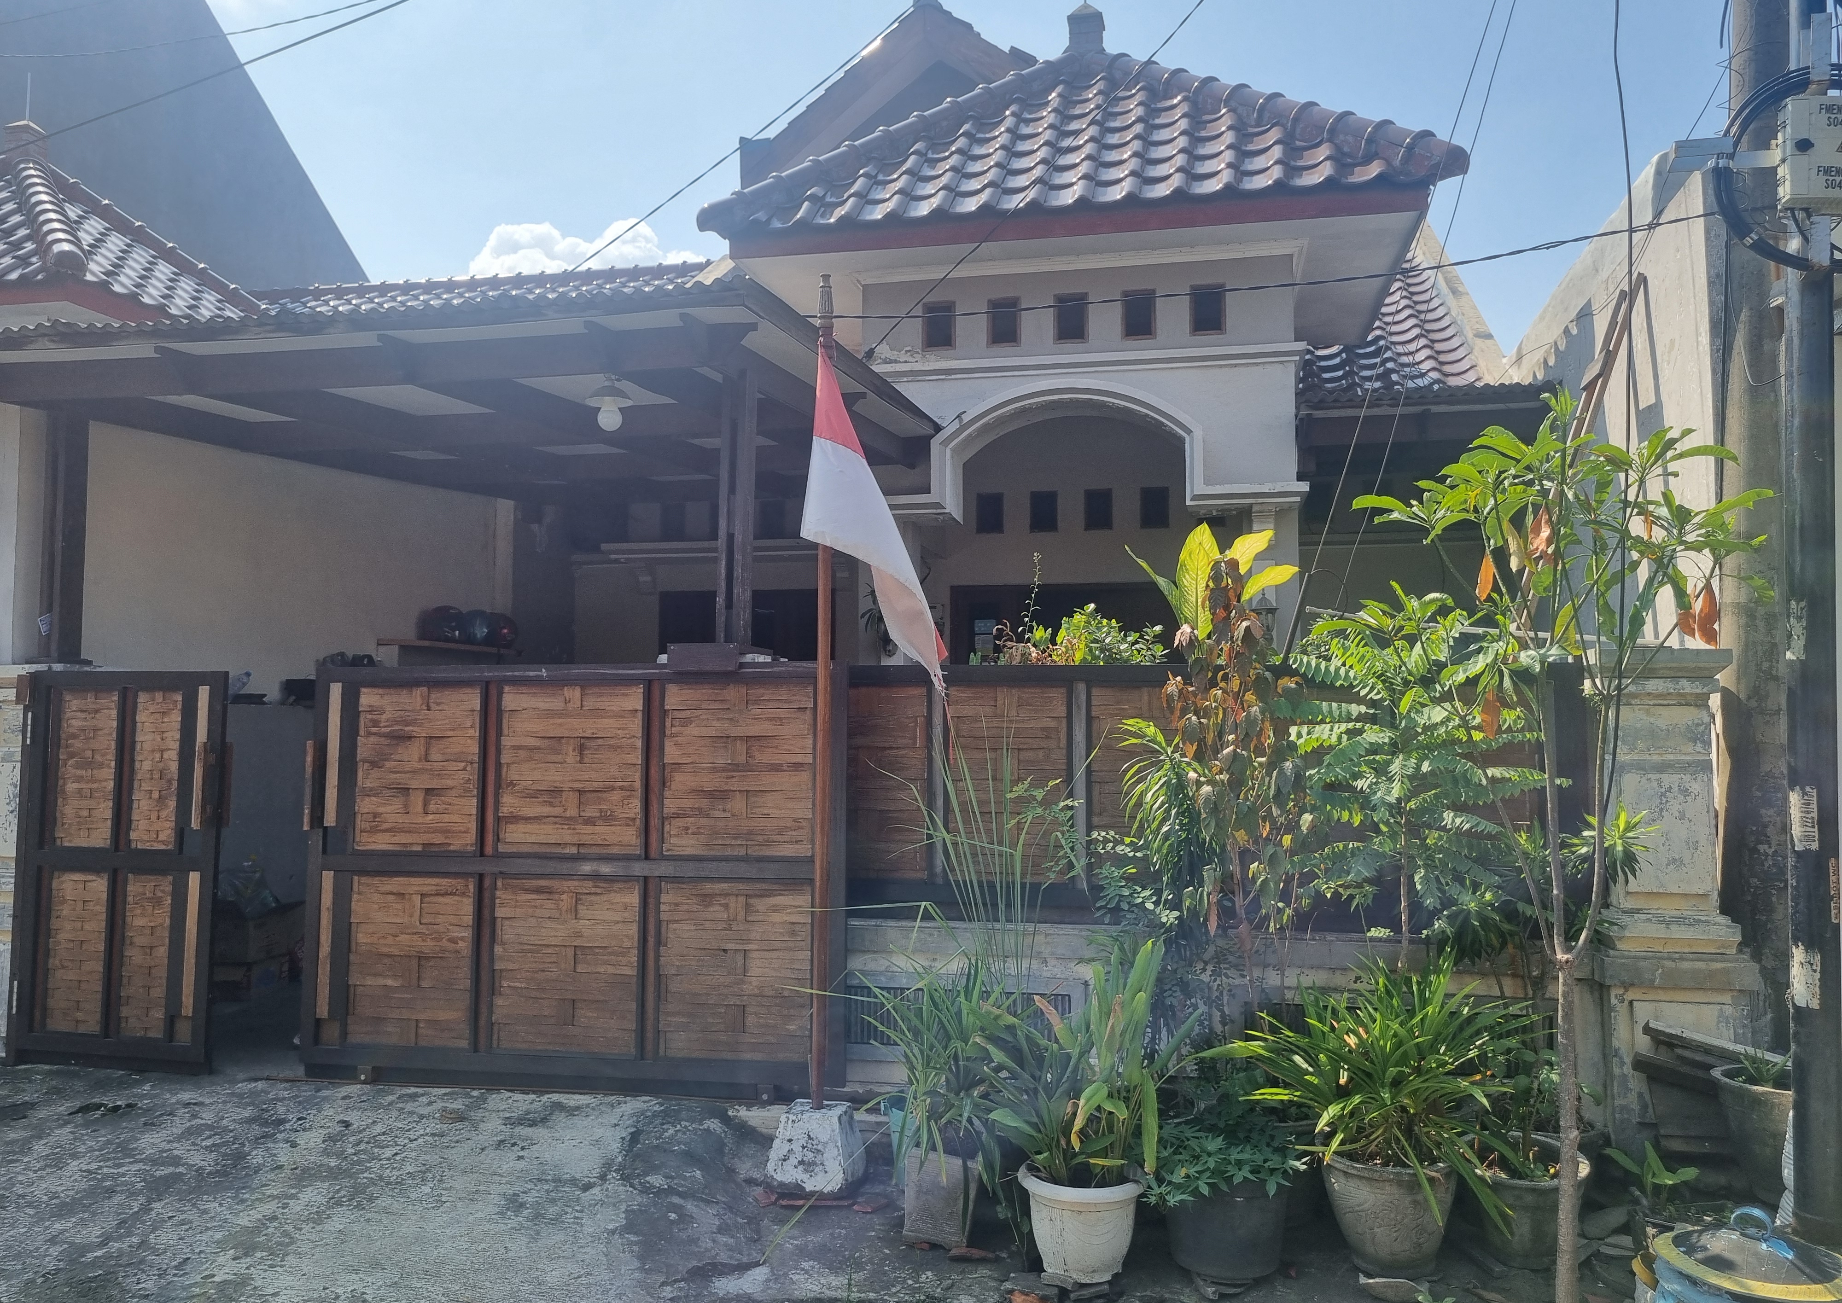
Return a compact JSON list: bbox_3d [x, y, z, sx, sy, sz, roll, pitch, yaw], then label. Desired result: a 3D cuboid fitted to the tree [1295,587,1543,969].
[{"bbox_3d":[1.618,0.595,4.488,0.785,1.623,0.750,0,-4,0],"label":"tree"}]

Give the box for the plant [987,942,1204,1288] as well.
[{"bbox_3d":[0.485,1.307,3.950,0.602,0.963,0.560,0,-4,0],"label":"plant"}]

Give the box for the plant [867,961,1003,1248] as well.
[{"bbox_3d":[0.042,1.378,4.220,0.400,0.853,0.420,0,-4,0],"label":"plant"}]

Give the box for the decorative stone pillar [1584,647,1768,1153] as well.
[{"bbox_3d":[2.630,0.863,4.812,0.500,1.765,0.500,0,-4,12],"label":"decorative stone pillar"}]

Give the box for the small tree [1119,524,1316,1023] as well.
[{"bbox_3d":[0.985,0.539,4.591,0.636,1.939,0.600,0,-4,0],"label":"small tree"}]

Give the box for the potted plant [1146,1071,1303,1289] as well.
[{"bbox_3d":[0.874,1.514,3.980,0.438,0.603,0.440,0,-4,0],"label":"potted plant"}]

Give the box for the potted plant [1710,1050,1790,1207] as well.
[{"bbox_3d":[2.766,1.533,4.450,0.430,0.499,0.430,0,-4,0],"label":"potted plant"}]

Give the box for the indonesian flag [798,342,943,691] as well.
[{"bbox_3d":[-0.160,-0.463,4.660,0.465,1.173,0.250,0,-4,0],"label":"indonesian flag"}]

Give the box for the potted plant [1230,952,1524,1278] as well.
[{"bbox_3d":[1.326,1.341,4.020,0.831,0.927,0.780,0,-4,0],"label":"potted plant"}]

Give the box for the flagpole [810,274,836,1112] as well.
[{"bbox_3d":[-0.334,0.114,4.722,0.045,2.864,0.045,0,-4,0],"label":"flagpole"}]

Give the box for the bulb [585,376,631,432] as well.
[{"bbox_3d":[-1.377,-1.091,6.100,0.190,0.251,0.190,0,-4,0],"label":"bulb"}]

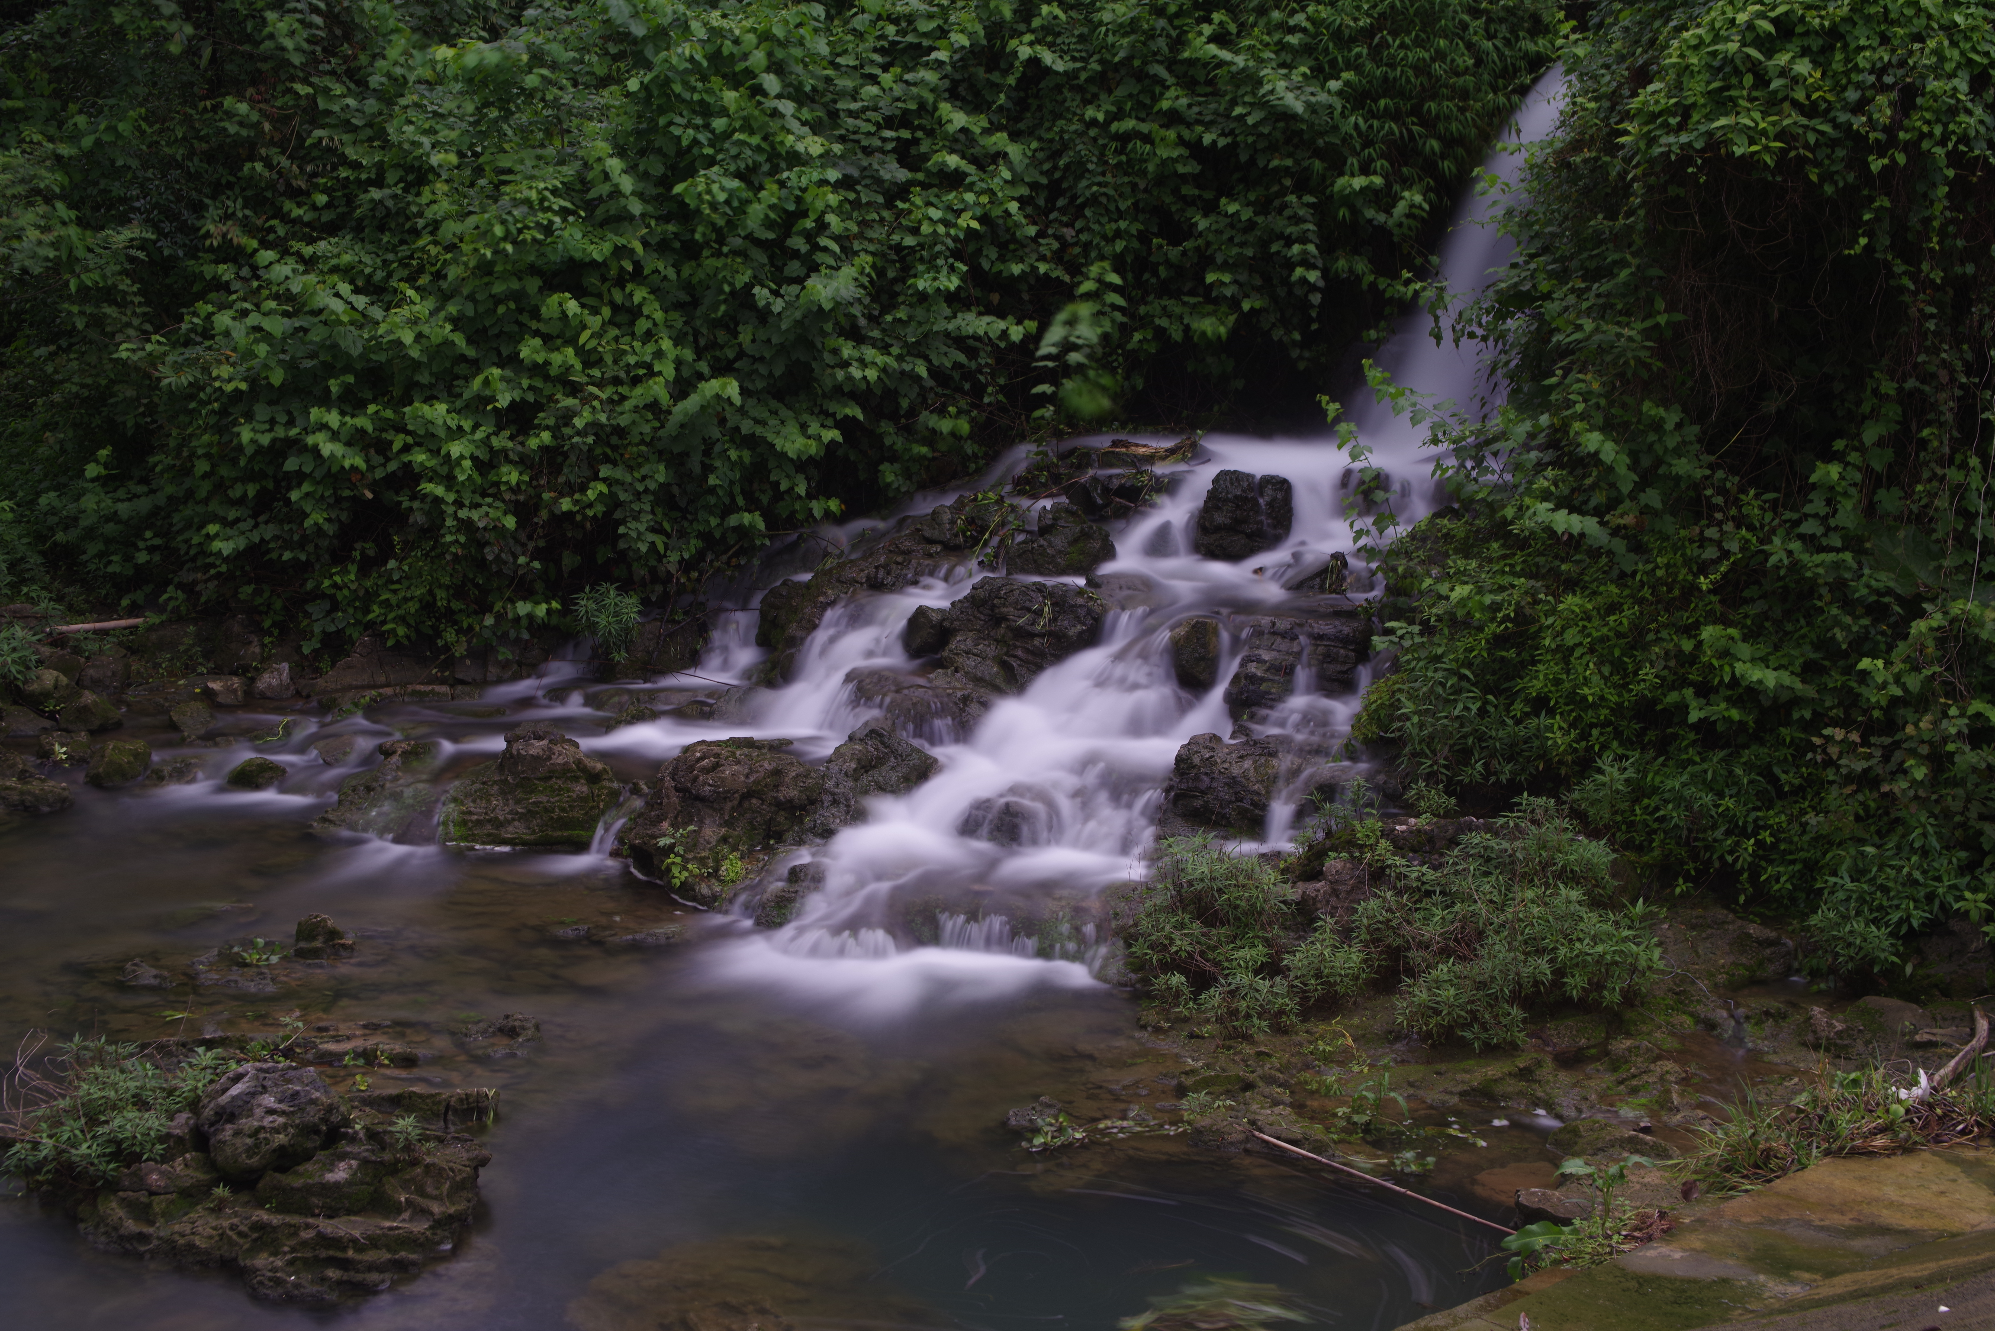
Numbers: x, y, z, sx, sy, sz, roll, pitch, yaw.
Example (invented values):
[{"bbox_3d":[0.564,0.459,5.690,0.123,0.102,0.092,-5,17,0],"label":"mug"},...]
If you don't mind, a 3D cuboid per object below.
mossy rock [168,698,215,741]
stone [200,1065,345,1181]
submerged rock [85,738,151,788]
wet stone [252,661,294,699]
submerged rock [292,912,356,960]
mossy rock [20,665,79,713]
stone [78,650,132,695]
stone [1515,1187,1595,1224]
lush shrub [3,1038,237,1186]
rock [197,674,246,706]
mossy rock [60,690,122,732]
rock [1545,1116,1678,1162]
[{"bbox_3d":[-3.402,0.227,15.900,0.185,0.165,0.167,-2,8,-12],"label":"mossy rock"},{"bbox_3d":[-1.789,1.114,9.280,0.369,0.250,0.332,-2,8,-11],"label":"stone"},{"bbox_3d":[-3.534,0.387,15.135,0.261,0.180,0.222,-2,8,-13],"label":"submerged rock"},{"bbox_3d":[-3.258,0.064,16.948,0.190,0.155,0.162,-2,8,-11],"label":"wet stone"},{"bbox_3d":[-2.159,0.863,12.071,0.199,0.130,0.159,-1,8,-10],"label":"submerged rock"},{"bbox_3d":[-4.078,0.098,16.204,0.254,0.175,0.216,-2,8,-14],"label":"mossy rock"},{"bbox_3d":[-3.893,0.028,16.415,0.217,0.175,0.185,-2,8,-13],"label":"stone"},{"bbox_3d":[1.327,1.280,8.966,0.180,0.070,0.135,1,8,9],"label":"stone"},{"bbox_3d":[-2.171,1.088,9.304,0.561,0.295,0.477,-2,8,-13],"label":"lush shrub"},{"bbox_3d":[-3.445,0.107,16.717,0.208,0.135,0.156,-2,8,-12],"label":"rock"},{"bbox_3d":[-3.886,0.192,16.129,0.265,0.170,0.226,-2,8,-14],"label":"mossy rock"},{"bbox_3d":[1.538,1.180,9.439,0.326,0.075,0.244,1,8,9],"label":"rock"}]

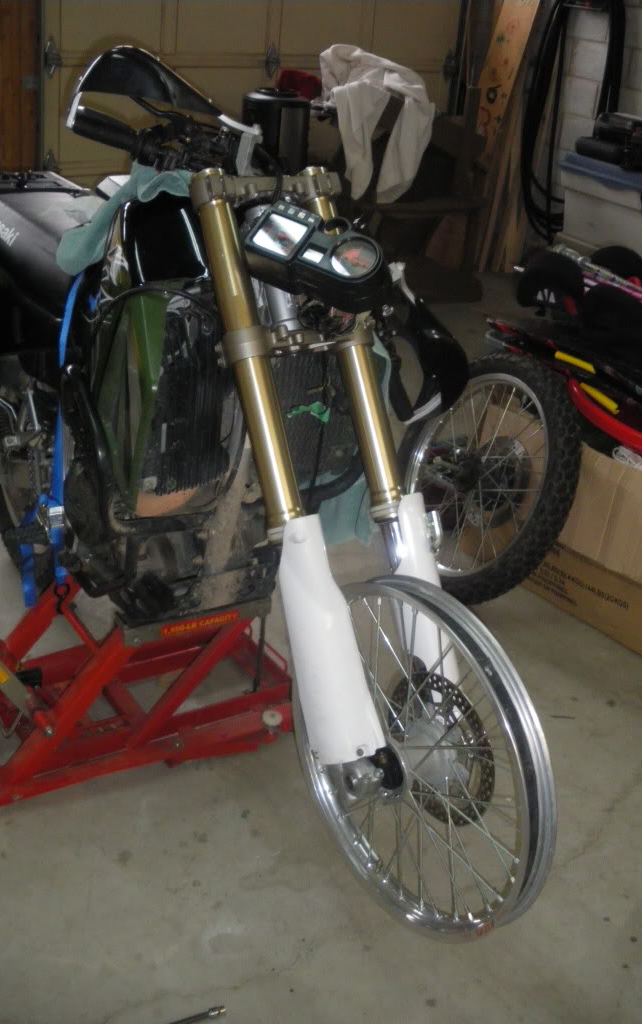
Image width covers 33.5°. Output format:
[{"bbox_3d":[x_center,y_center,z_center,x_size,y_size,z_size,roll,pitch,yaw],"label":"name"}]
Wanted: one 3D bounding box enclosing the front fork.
[{"bbox_3d":[0.018,-0.072,1.701,0.285,0.995,0.140,-11,-2,-34],"label":"front fork"}]

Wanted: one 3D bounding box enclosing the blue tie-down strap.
[{"bbox_3d":[-0.529,-0.124,2.068,0.125,0.704,0.090,-13,32,-33],"label":"blue tie-down strap"}]

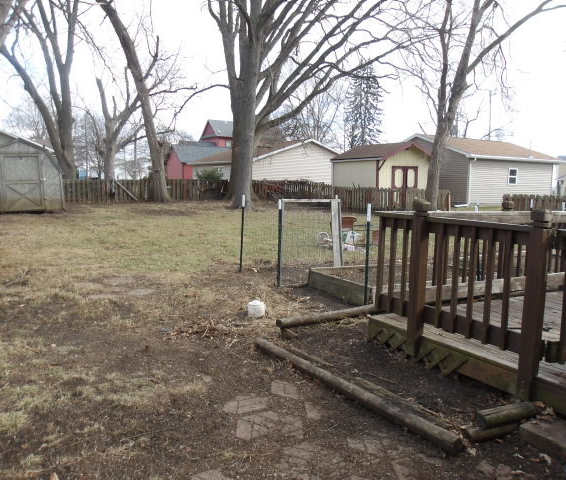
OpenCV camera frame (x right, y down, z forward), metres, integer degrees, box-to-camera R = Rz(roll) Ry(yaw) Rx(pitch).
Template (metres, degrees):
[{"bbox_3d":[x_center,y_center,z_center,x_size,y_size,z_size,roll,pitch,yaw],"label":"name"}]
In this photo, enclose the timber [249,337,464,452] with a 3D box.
[{"bbox_3d":[0.405,1.133,3.948,0.115,0.090,2.218,-4,9,-35],"label":"timber"}]

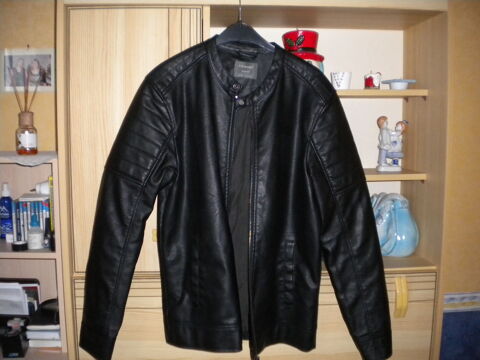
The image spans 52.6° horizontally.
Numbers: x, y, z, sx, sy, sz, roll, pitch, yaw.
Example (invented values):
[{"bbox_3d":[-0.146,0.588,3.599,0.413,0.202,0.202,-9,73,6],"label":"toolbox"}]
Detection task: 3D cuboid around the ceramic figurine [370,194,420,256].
[{"bbox_3d":[0.484,0.146,1.560,0.185,0.205,0.150,0,6,6],"label":"ceramic figurine"}]

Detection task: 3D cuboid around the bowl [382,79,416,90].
[{"bbox_3d":[0.493,-0.294,1.500,0.105,0.035,0.100,0,5,0],"label":"bowl"}]

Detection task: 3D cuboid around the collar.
[{"bbox_3d":[0.011,-0.249,1.100,0.175,0.155,0.115,0,5,-2],"label":"collar"}]

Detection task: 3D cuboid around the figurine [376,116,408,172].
[{"bbox_3d":[0.493,-0.113,1.570,0.103,0.178,0.075,0,5,1],"label":"figurine"}]

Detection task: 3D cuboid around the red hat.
[{"bbox_3d":[0.188,-0.407,1.480,0.140,0.100,0.140,1,6,14],"label":"red hat"}]

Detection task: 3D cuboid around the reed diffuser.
[{"bbox_3d":[-0.633,-0.203,1.420,0.088,0.260,0.080,-2,6,-20],"label":"reed diffuser"}]

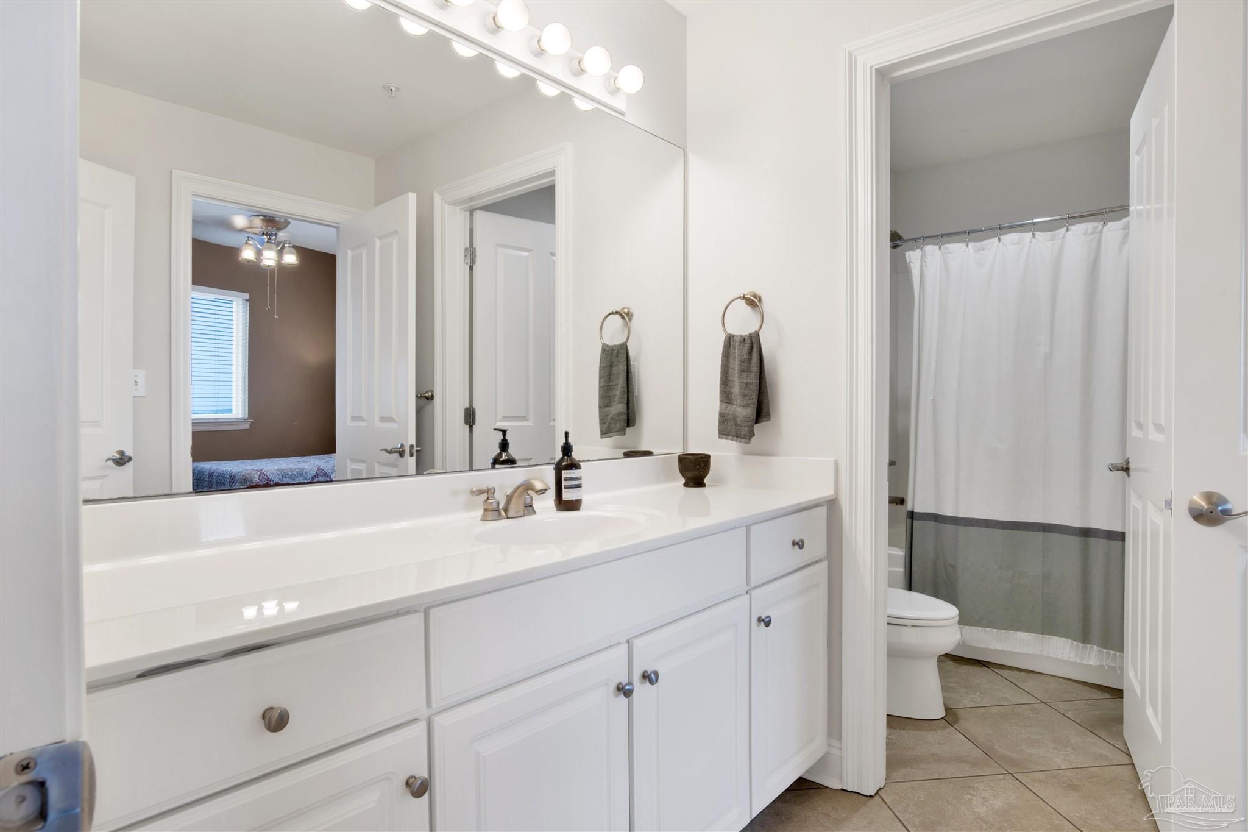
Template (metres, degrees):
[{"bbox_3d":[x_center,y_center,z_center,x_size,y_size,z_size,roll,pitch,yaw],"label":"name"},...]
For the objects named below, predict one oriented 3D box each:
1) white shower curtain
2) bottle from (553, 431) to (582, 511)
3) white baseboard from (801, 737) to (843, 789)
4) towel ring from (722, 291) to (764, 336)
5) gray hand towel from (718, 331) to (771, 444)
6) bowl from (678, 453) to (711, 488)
[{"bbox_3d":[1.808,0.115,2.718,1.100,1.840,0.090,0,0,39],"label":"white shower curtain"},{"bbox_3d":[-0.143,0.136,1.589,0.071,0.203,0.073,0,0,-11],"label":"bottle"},{"bbox_3d":[0.599,1.055,1.917,0.145,0.136,0.028,0,0,39],"label":"white baseboard"},{"bbox_3d":[0.400,-0.330,2.049,0.152,0.165,0.072,0,0,39],"label":"towel ring"},{"bbox_3d":[0.398,-0.091,2.035,0.150,0.365,0.075,0,0,39],"label":"gray hand towel"},{"bbox_3d":[0.237,0.183,2.099,0.111,0.105,0.111,0,0,0],"label":"bowl"}]

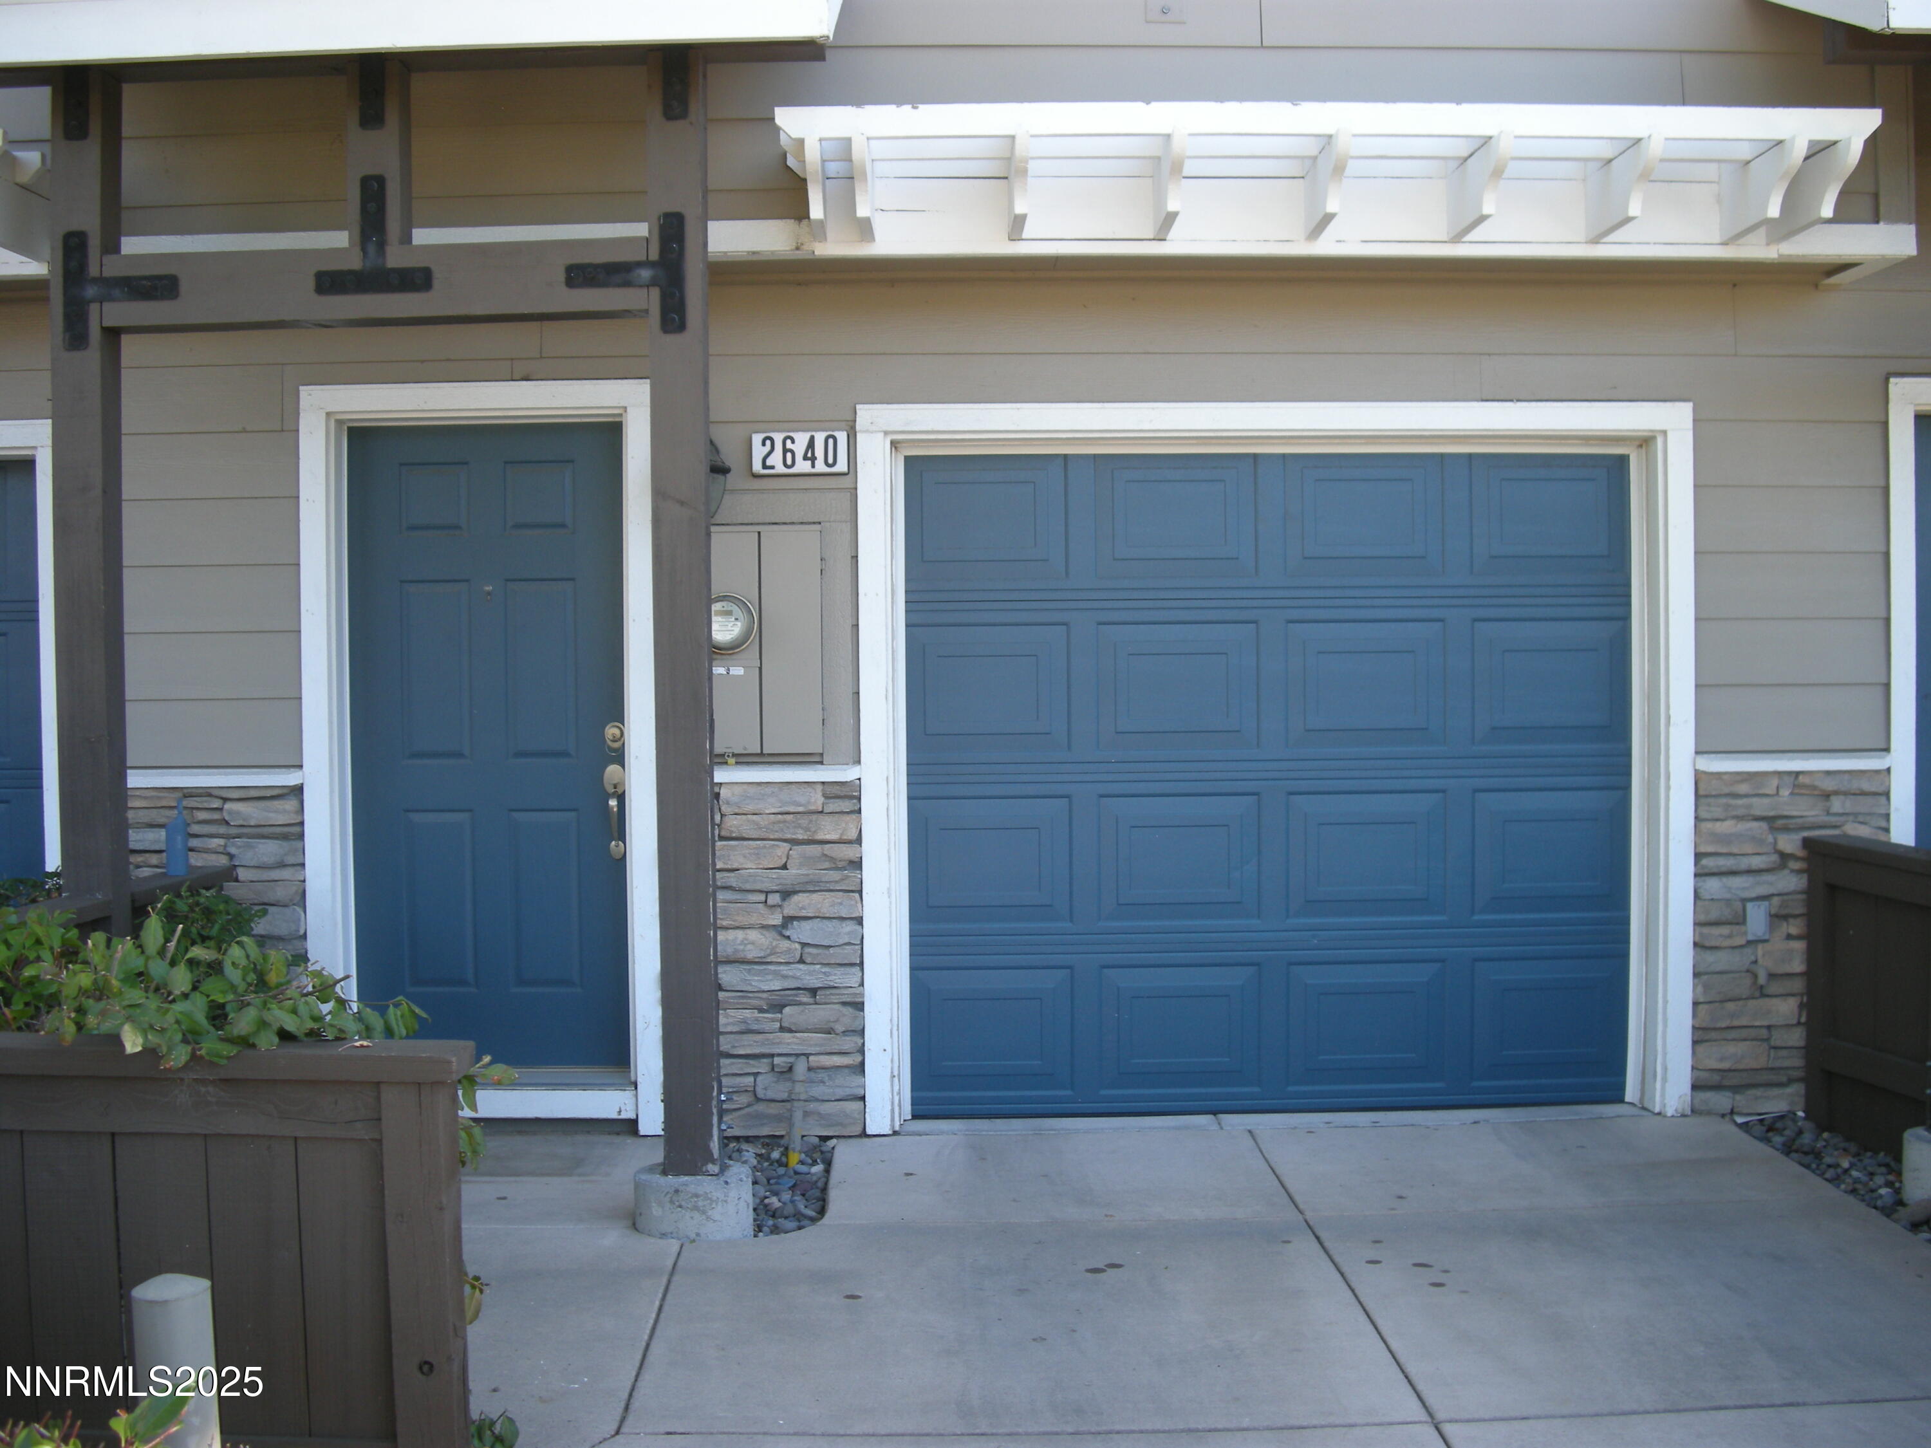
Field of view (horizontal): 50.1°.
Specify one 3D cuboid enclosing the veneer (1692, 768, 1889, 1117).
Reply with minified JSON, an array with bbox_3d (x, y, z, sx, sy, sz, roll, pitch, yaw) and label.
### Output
[{"bbox_3d":[2.490,0.666,6.243,0.614,1.065,0.080,-1,2,0],"label":"veneer"}]

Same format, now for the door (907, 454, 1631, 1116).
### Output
[{"bbox_3d":[0.960,0.189,6.582,2.320,2.110,0.050,-1,2,-2],"label":"door"}]

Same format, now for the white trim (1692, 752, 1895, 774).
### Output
[{"bbox_3d":[2.477,0.114,6.204,0.611,0.058,0.080,-1,2,0],"label":"white trim"}]

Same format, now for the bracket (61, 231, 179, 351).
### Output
[{"bbox_3d":[-2.157,-1.107,5.282,0.305,0.310,0.016,-1,2,-2],"label":"bracket"}]

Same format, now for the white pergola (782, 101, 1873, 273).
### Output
[{"bbox_3d":[0.908,-1.417,5.442,2.820,0.284,0.610,-1,2,0],"label":"white pergola"}]

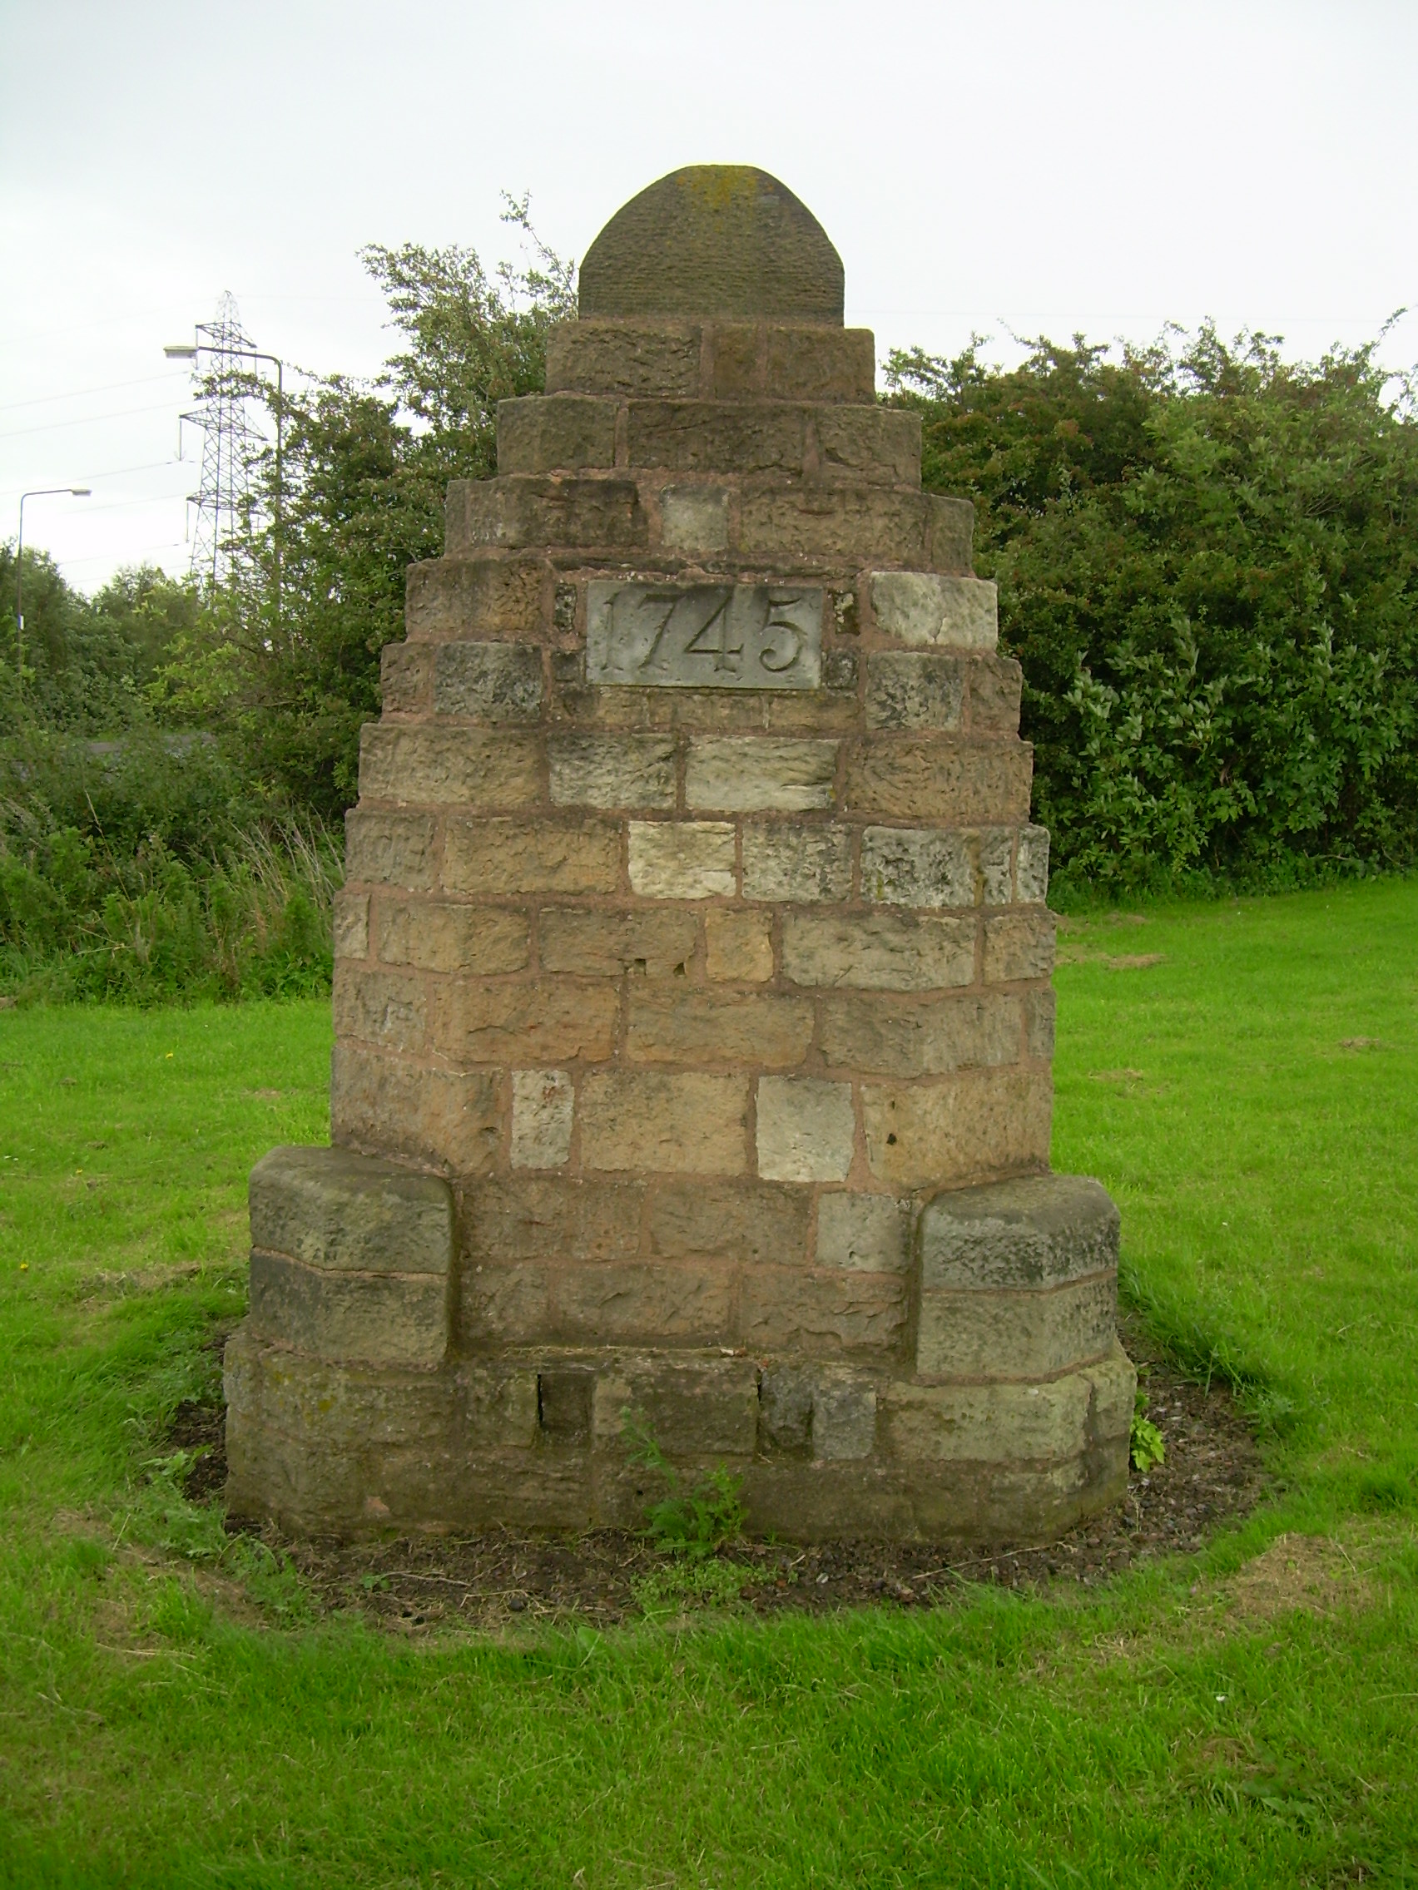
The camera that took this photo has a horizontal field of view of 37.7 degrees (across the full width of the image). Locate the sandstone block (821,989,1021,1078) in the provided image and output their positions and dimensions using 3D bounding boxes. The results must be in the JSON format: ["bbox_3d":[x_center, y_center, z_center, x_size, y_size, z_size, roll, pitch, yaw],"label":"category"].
[{"bbox_3d":[0.478,0.192,4.626,0.471,0.176,0.300,2,4,0],"label":"sandstone block"}]

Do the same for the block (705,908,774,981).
[{"bbox_3d":[0.061,-0.008,4.234,0.136,0.149,0.140,2,6,0],"label":"block"}]

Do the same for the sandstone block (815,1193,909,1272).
[{"bbox_3d":[0.310,0.576,4.281,0.192,0.165,0.140,2,6,0],"label":"sandstone block"}]

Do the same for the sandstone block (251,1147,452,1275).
[{"bbox_3d":[-0.774,0.577,4.612,0.473,0.189,0.440,2,4,0],"label":"sandstone block"}]

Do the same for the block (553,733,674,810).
[{"bbox_3d":[-0.206,-0.382,4.596,0.275,0.163,0.200,2,4,0],"label":"block"}]

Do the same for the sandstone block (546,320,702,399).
[{"bbox_3d":[-0.179,-1.249,4.488,0.331,0.165,0.190,2,6,0],"label":"sandstone block"}]

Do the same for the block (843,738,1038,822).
[{"bbox_3d":[0.469,-0.339,4.280,0.395,0.165,0.220,2,6,0],"label":"block"}]

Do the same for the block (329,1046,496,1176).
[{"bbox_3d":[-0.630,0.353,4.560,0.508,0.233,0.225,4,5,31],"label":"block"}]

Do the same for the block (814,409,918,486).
[{"bbox_3d":[0.351,-1.112,4.683,0.230,0.161,0.200,2,5,0],"label":"block"}]

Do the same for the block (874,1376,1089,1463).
[{"bbox_3d":[0.584,0.977,4.392,0.449,0.164,0.250,2,4,1],"label":"block"}]

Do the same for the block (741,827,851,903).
[{"bbox_3d":[0.185,-0.175,4.416,0.228,0.154,0.180,2,4,1],"label":"block"}]

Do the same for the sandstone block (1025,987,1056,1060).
[{"bbox_3d":[0.719,0.176,4.872,0.151,0.161,0.170,-3,6,-44],"label":"sandstone block"}]

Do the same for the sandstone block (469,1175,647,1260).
[{"bbox_3d":[-0.333,0.587,4.613,0.382,0.185,0.200,2,4,0],"label":"sandstone block"}]

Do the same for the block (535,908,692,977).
[{"bbox_3d":[-0.198,-0.011,4.566,0.333,0.147,0.200,2,5,0],"label":"block"}]

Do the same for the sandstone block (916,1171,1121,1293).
[{"bbox_3d":[0.658,0.607,4.458,0.446,0.189,0.380,2,4,1],"label":"sandstone block"}]

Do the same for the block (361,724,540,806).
[{"bbox_3d":[-0.561,-0.387,4.499,0.427,0.163,0.318,2,4,1],"label":"block"}]

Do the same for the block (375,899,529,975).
[{"bbox_3d":[-0.551,-0.030,4.486,0.355,0.150,0.271,2,4,1],"label":"block"}]

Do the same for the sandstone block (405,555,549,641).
[{"bbox_3d":[-0.524,-0.773,4.702,0.345,0.171,0.260,2,4,0],"label":"sandstone block"}]

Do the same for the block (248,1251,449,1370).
[{"bbox_3d":[-0.728,0.720,4.213,0.429,0.194,0.250,2,6,0],"label":"block"}]

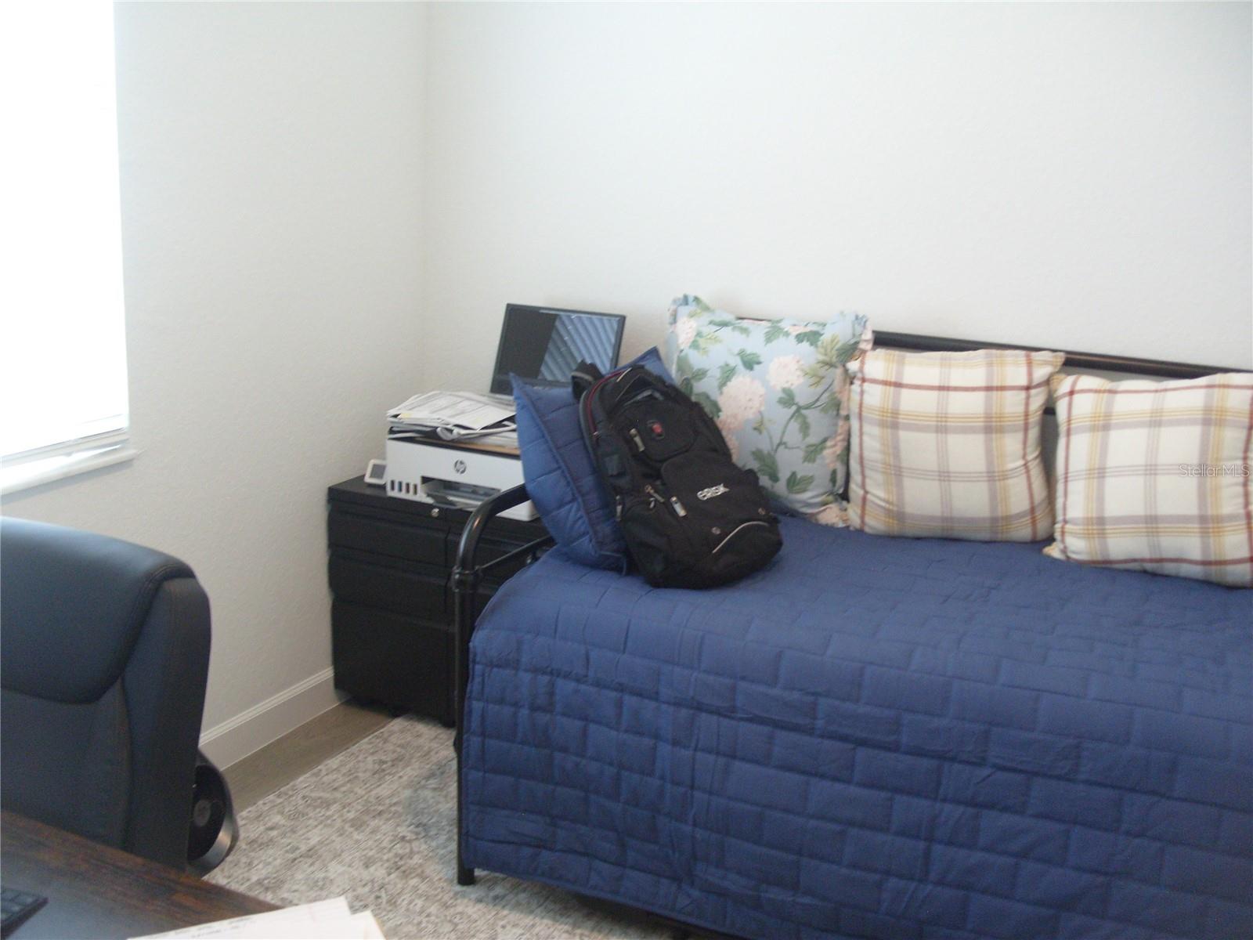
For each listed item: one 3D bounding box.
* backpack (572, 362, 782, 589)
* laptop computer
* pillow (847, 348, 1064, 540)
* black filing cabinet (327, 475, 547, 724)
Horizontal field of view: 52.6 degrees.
[{"bbox_3d":[0.113,0.003,2.660,0.230,0.480,0.325,-25,-6,43],"label":"backpack"},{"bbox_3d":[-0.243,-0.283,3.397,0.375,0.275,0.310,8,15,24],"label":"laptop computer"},{"bbox_3d":[0.767,-0.054,2.975,0.470,0.440,0.160,4,4,8],"label":"pillow"},{"bbox_3d":[-0.359,0.353,3.513,0.745,0.630,0.500,8,15,24],"label":"black filing cabinet"}]

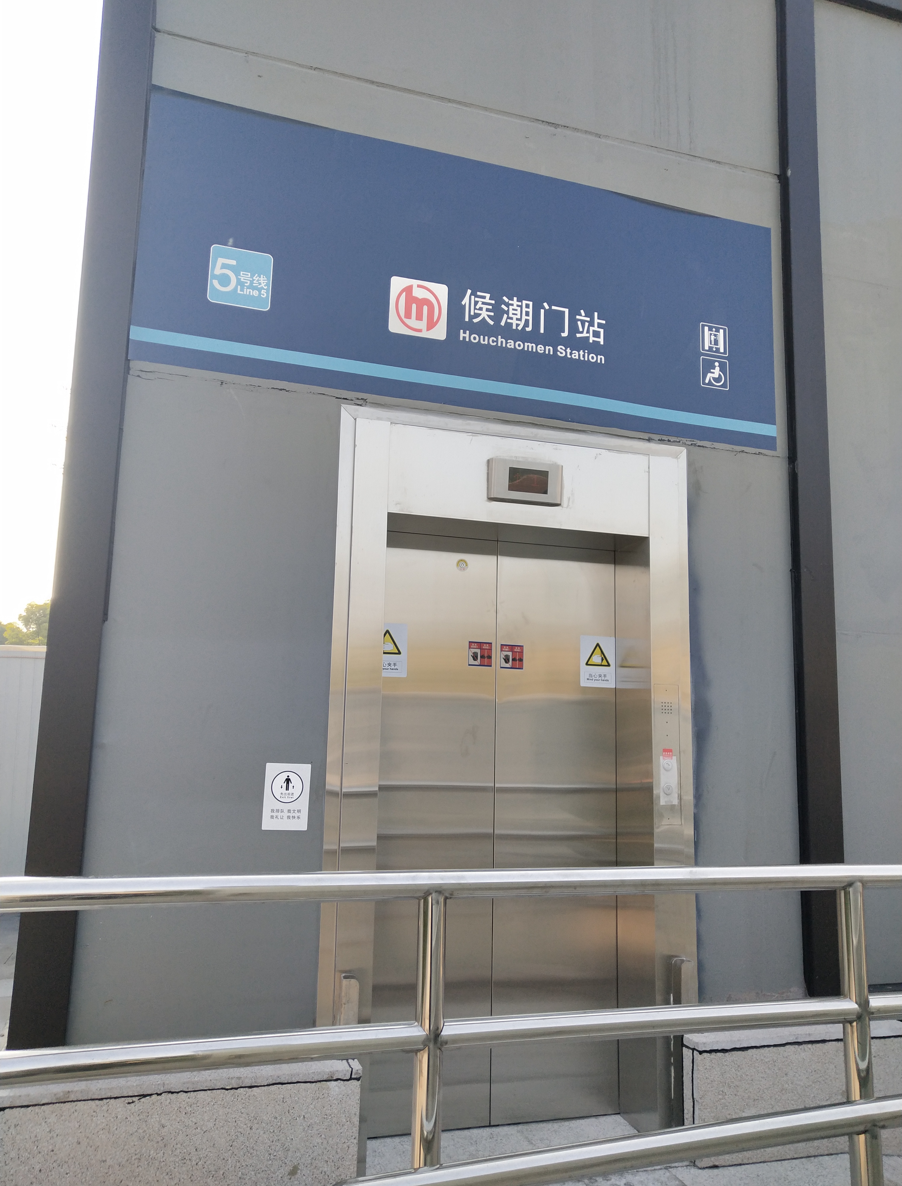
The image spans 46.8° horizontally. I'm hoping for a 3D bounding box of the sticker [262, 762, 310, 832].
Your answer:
[{"bbox_3d":[-0.525,0.656,3.349,0.145,0.210,0.010,5,-10,-19],"label":"sticker"}]

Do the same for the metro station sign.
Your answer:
[{"bbox_3d":[0.149,-1.152,3.881,2.510,0.980,0.030,5,-10,-19],"label":"metro station sign"}]

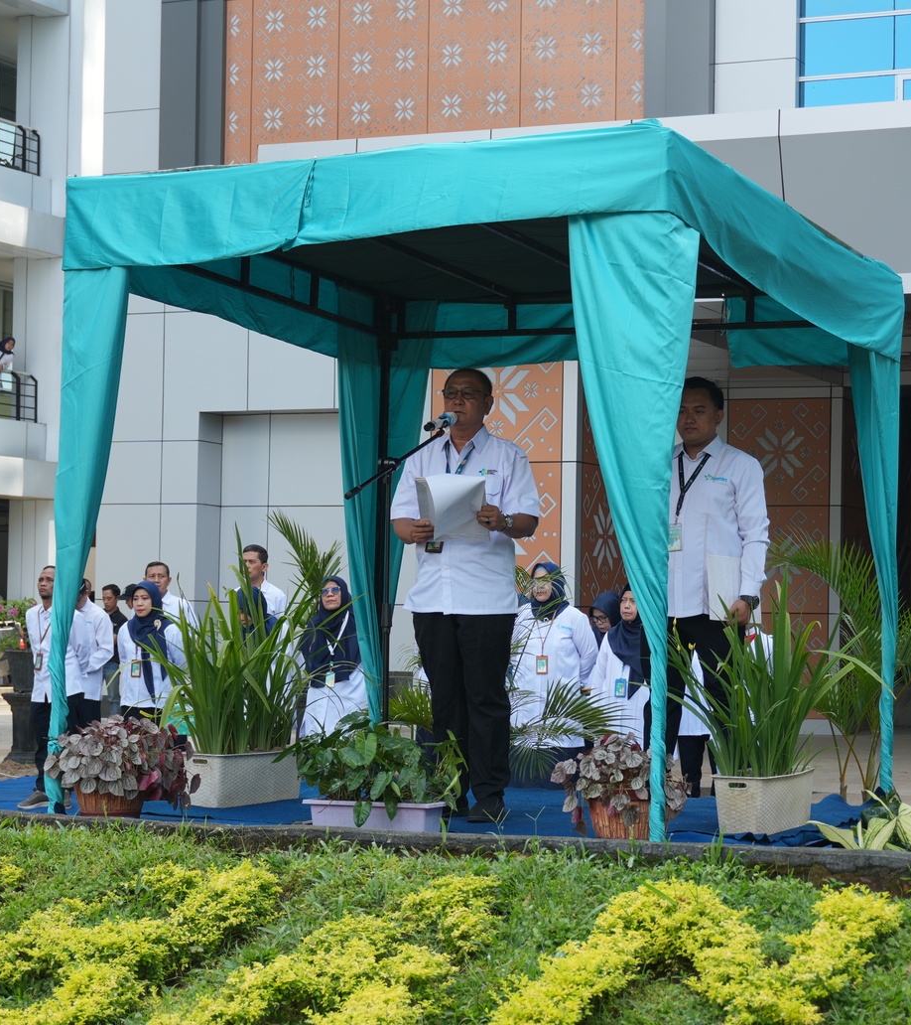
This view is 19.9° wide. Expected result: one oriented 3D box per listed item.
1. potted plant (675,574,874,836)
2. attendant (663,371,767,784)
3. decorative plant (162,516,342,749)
[{"bbox_3d":[1.137,0.687,9.433,0.720,0.930,0.620,1,-2,0],"label":"potted plant"},{"bbox_3d":[0.969,0.320,10.219,0.560,1.710,0.380,0,-2,22],"label":"attendant"},{"bbox_3d":[-0.815,0.478,10.250,0.700,0.920,0.600,1,-2,0],"label":"decorative plant"}]

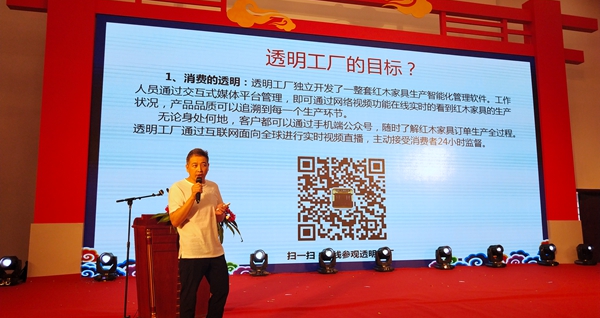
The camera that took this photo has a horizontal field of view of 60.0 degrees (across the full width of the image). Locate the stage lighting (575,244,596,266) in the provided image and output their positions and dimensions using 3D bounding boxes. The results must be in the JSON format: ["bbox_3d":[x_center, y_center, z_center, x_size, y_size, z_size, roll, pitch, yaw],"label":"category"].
[{"bbox_3d":[8.571,2.877,15.606,0.410,0.605,0.430,2,-9,-15],"label":"stage lighting"}]

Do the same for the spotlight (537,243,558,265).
[{"bbox_3d":[7.385,2.870,15.503,0.410,0.605,0.430,2,-9,-15],"label":"spotlight"}]

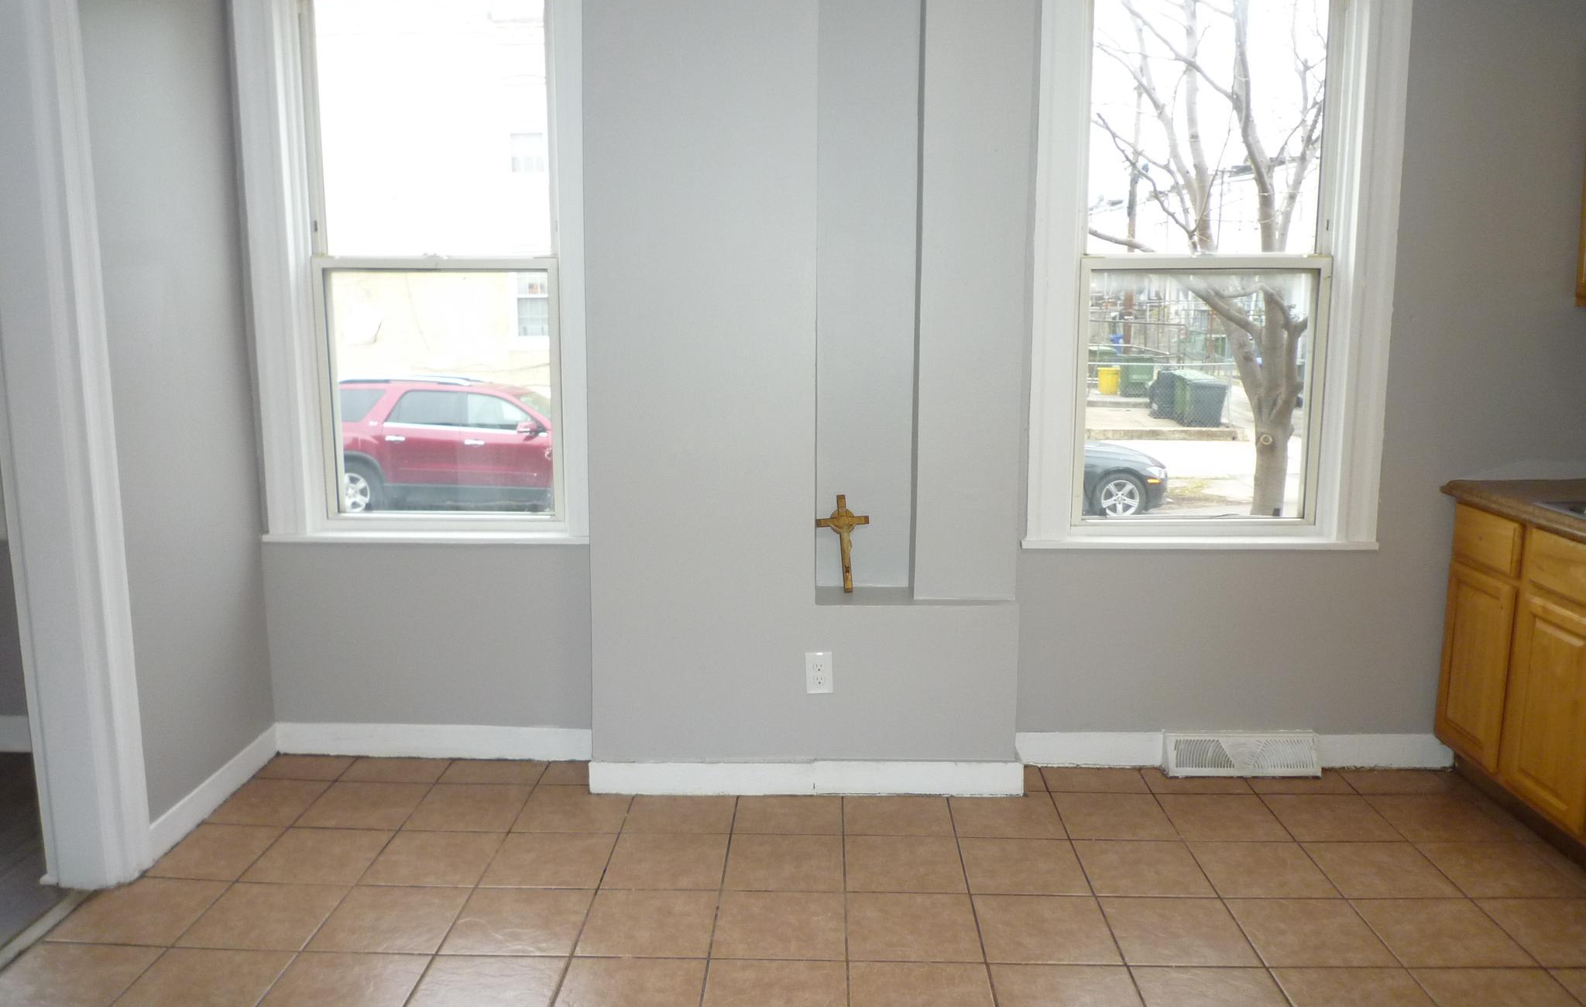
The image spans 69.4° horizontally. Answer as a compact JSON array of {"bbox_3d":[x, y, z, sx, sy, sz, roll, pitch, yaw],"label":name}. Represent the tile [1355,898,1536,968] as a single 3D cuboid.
[{"bbox_3d":[1.483,0.986,2.626,0.299,0.010,0.299,0,9,2],"label":"tile"}]

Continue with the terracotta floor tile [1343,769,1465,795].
[{"bbox_3d":[1.837,0.845,3.471,0.299,0.010,0.199,0,9,2],"label":"terracotta floor tile"}]

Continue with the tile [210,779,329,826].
[{"bbox_3d":[-1.529,0.879,3.360,0.261,0.010,0.301,0,9,2],"label":"tile"}]

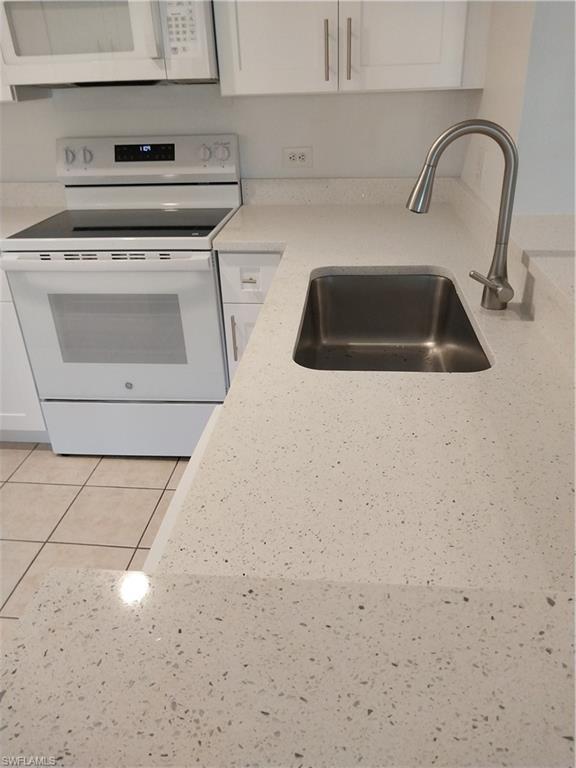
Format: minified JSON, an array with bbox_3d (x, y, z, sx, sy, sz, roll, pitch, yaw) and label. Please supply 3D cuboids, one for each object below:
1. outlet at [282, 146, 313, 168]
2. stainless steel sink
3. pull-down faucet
[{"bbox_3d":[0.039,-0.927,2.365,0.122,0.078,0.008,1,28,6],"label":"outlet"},{"bbox_3d":[0.233,-0.064,1.400,0.396,0.225,0.671,1,28,6],"label":"stainless steel sink"},{"bbox_3d":[0.377,-0.342,1.222,0.247,0.395,0.097,-2,28,0],"label":"pull-down faucet"}]

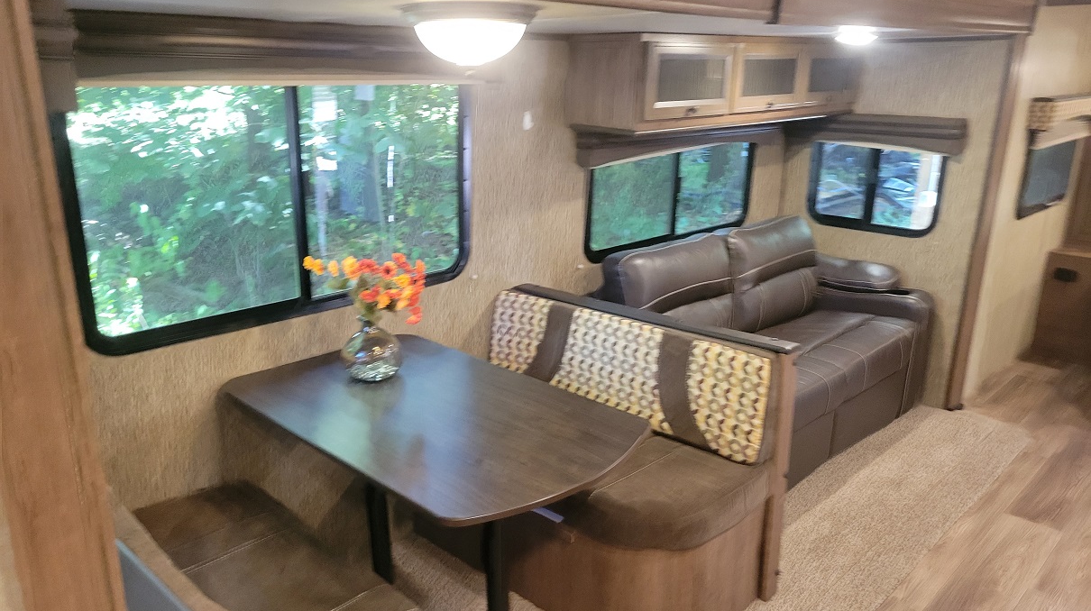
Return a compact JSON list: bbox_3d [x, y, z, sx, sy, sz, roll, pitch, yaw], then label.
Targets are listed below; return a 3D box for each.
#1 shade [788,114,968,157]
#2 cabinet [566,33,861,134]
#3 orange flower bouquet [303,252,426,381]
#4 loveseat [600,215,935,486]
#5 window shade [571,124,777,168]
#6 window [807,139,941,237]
[{"bbox_3d":[1.584,-0.826,3.929,0.821,0.172,0.090,15,22,41],"label":"shade"},{"bbox_3d":[0.786,-0.969,3.515,0.334,0.341,1.707,15,22,41],"label":"cabinet"},{"bbox_3d":[-0.501,0.031,2.272,0.333,0.335,0.250,-3,17,-12],"label":"orange flower bouquet"},{"bbox_3d":[0.901,0.168,3.501,0.890,0.890,1.770,15,22,41],"label":"loveseat"},{"bbox_3d":[0.655,-0.739,3.625,0.090,0.159,1.526,15,22,41],"label":"window shade"},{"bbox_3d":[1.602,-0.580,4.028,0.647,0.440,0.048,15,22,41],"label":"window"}]

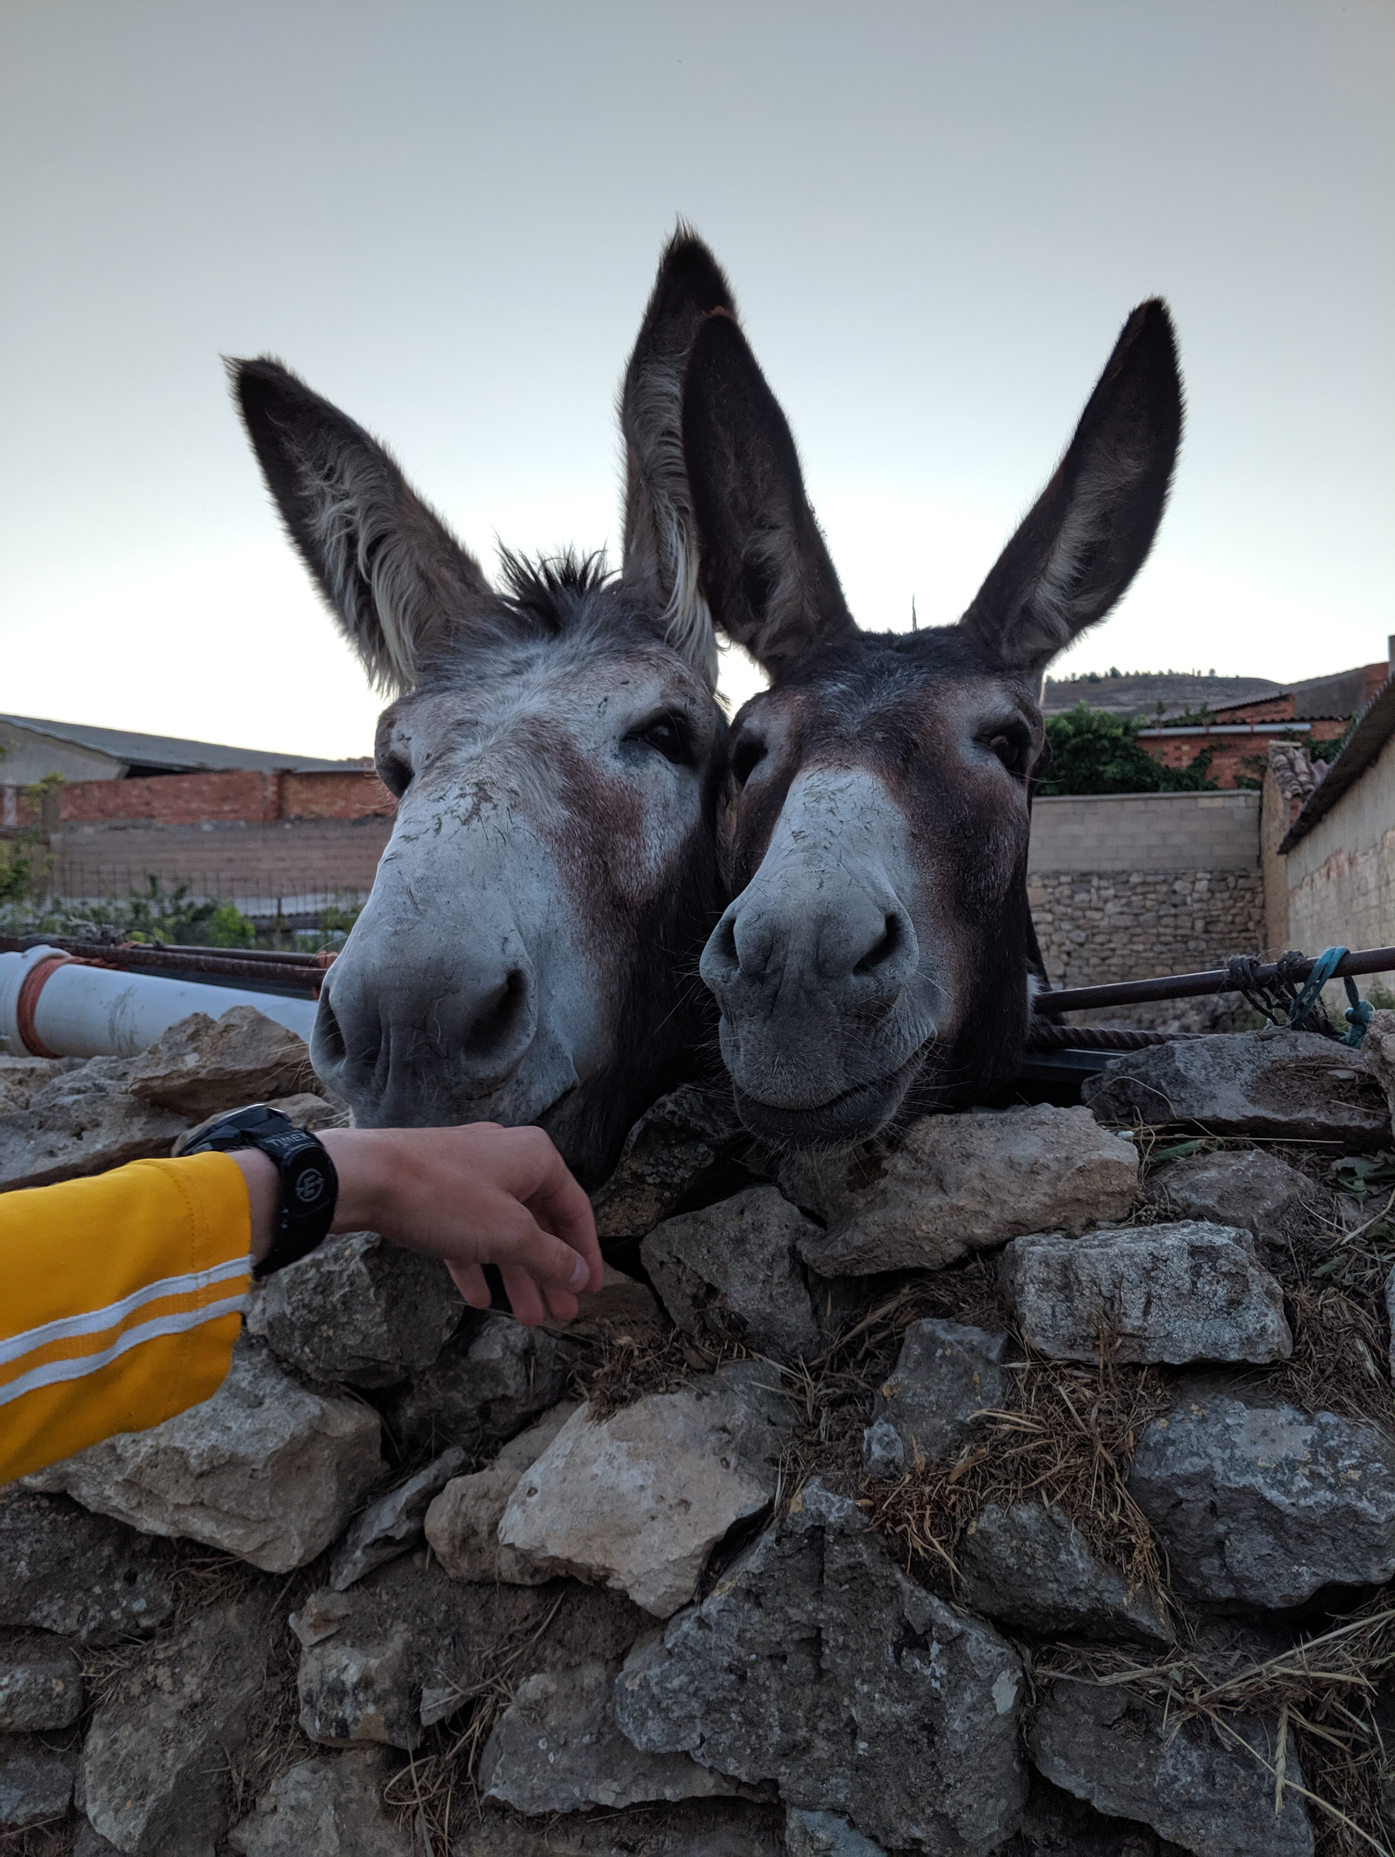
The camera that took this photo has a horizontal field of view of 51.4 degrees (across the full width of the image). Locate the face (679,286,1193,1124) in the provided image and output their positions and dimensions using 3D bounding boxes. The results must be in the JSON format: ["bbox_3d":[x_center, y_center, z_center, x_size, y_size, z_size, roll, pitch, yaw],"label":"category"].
[{"bbox_3d":[0.152,-0.183,1.040,0.380,0.620,0.420,0,0,15],"label":"face"}]

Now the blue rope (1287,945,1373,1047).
[{"bbox_3d":[0.540,0.058,1.240,0.072,0.084,0.050,0,0,15],"label":"blue rope"}]

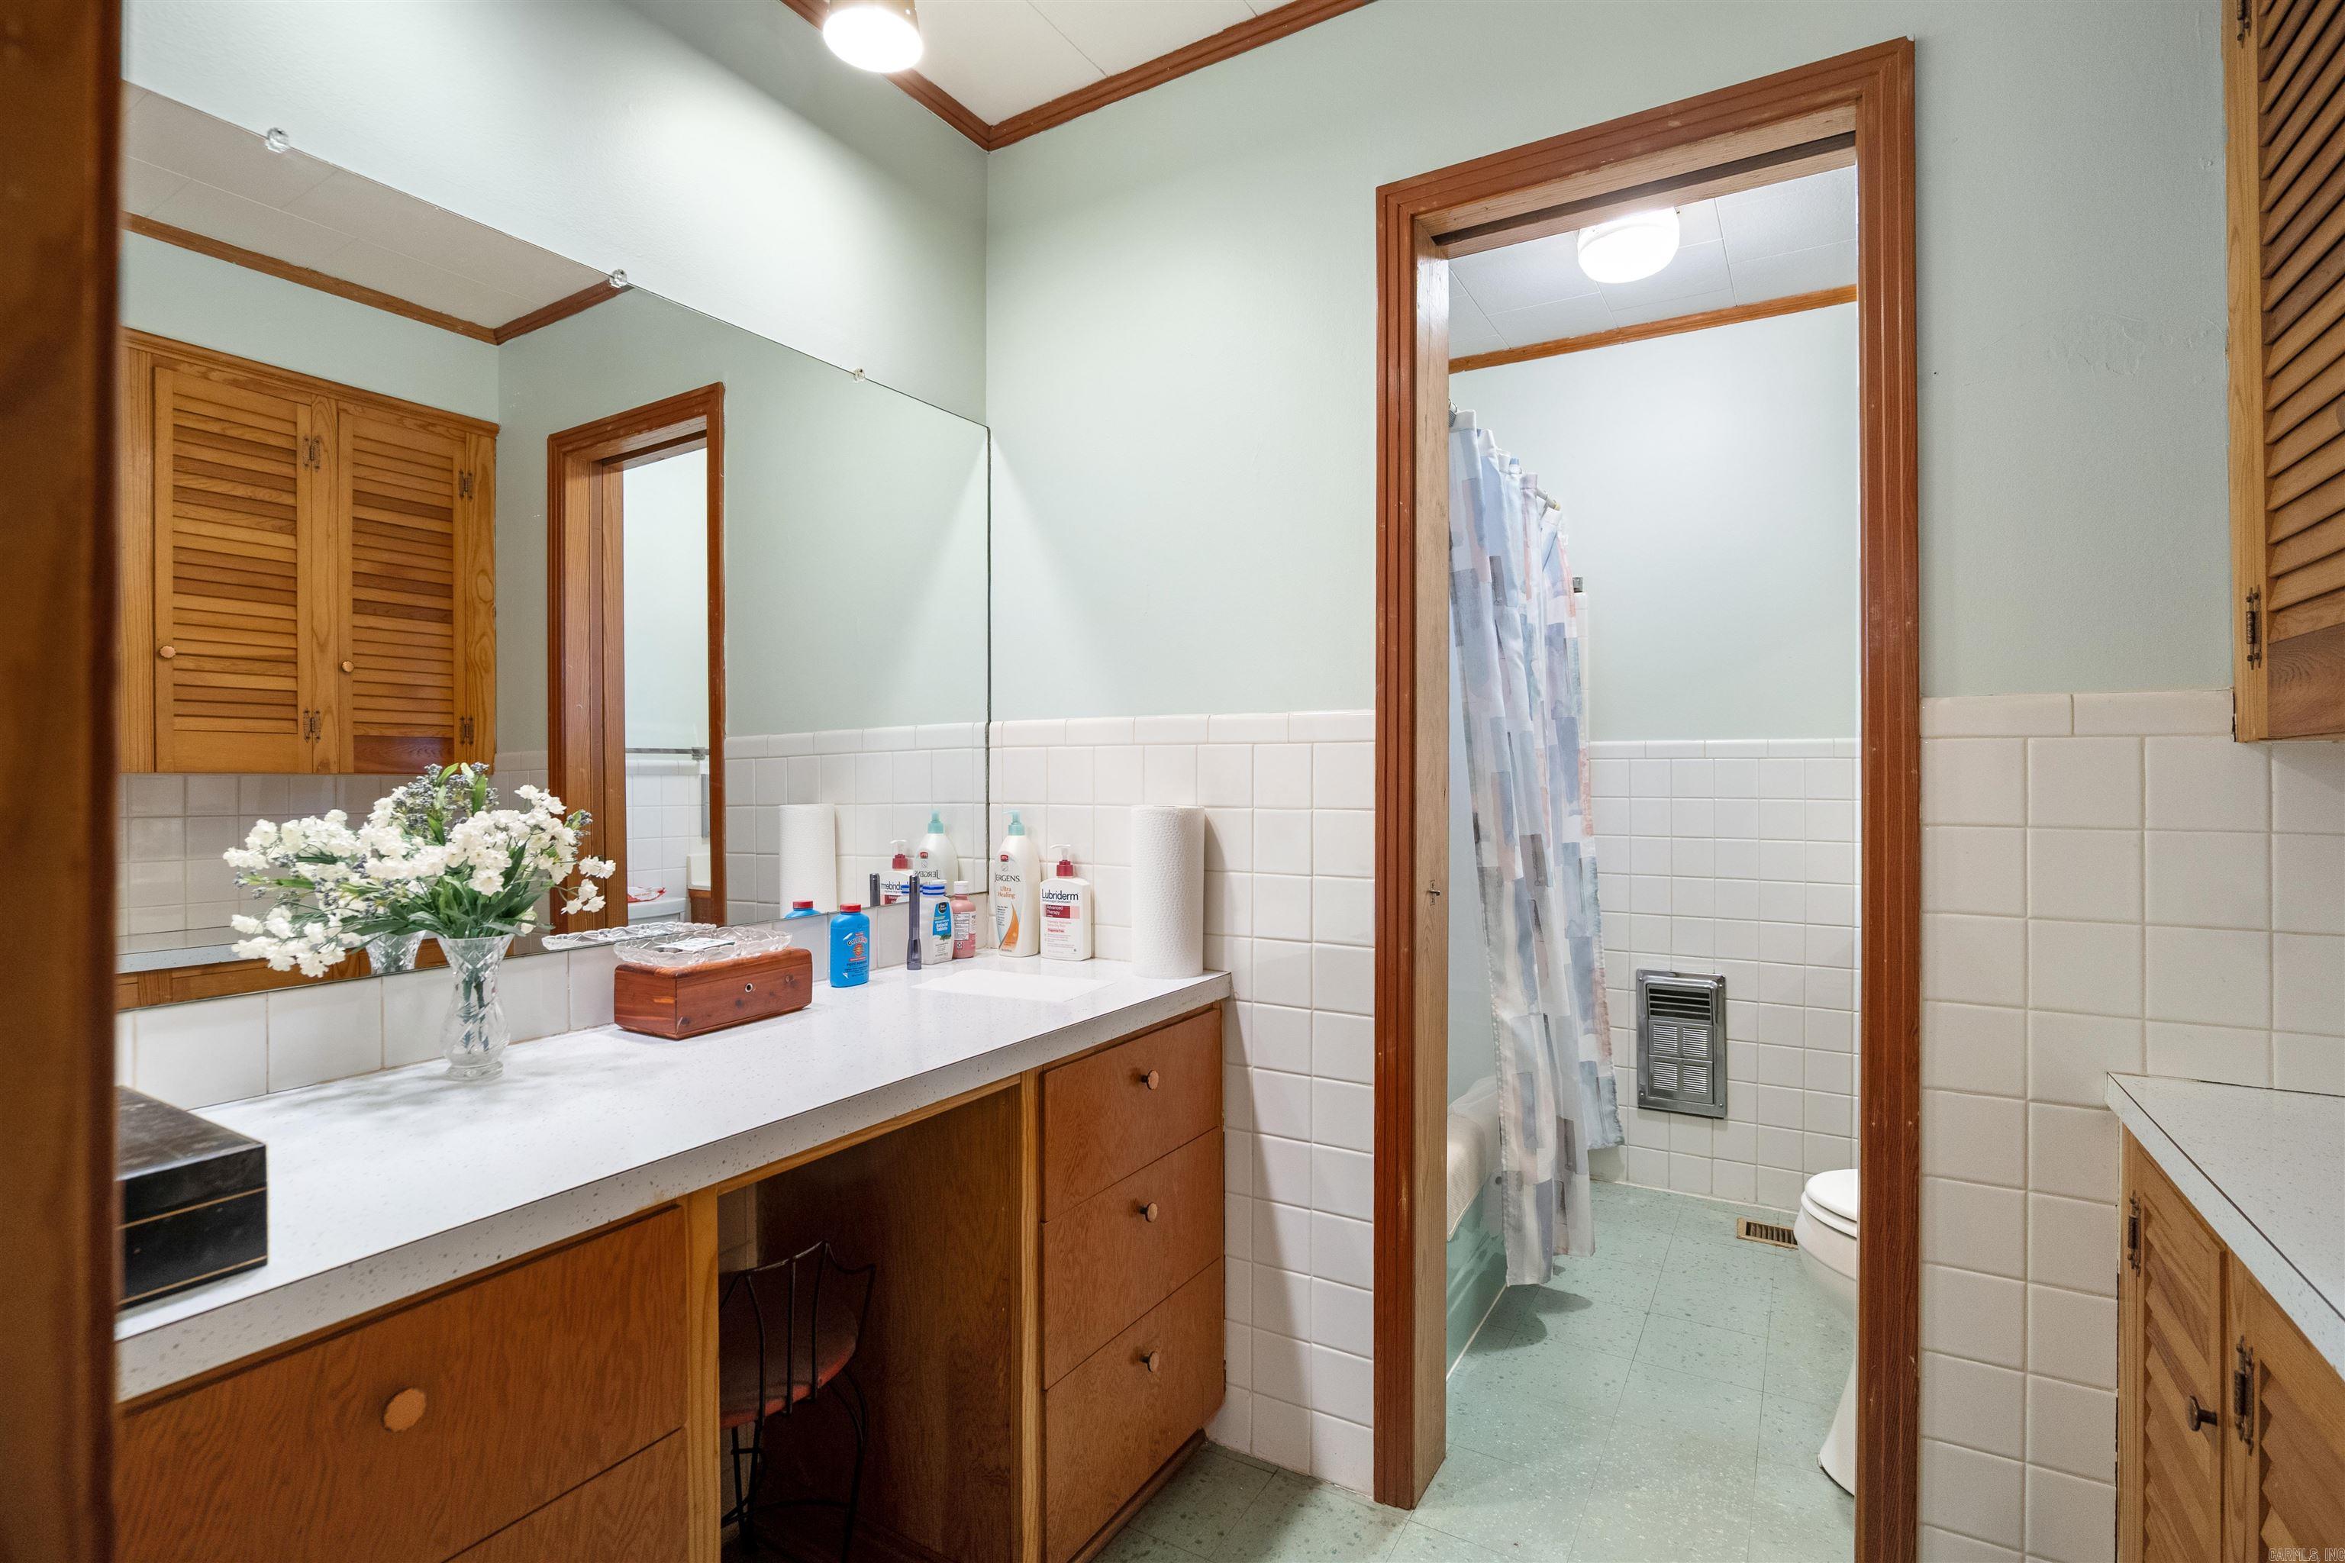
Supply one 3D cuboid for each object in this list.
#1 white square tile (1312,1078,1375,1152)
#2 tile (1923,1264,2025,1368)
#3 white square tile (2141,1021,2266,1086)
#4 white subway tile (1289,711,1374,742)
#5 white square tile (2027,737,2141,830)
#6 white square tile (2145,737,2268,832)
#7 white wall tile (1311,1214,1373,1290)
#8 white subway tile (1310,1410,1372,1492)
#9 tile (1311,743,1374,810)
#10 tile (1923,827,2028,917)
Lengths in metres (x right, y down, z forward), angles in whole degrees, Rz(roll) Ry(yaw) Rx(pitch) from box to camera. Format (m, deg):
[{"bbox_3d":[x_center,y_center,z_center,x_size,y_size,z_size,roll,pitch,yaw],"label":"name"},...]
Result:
[{"bbox_3d":[0.285,0.551,1.723,0.108,0.110,0.009,0,0,29],"label":"white square tile"},{"bbox_3d":[0.997,0.665,1.301,0.106,0.108,0.010,0,0,29],"label":"tile"},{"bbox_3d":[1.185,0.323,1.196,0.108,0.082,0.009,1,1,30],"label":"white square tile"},{"bbox_3d":[0.265,-0.091,1.735,0.149,0.051,0.010,0,0,29],"label":"white subway tile"},{"bbox_3d":[1.105,0.002,1.264,0.108,0.110,0.009,0,0,29],"label":"white square tile"},{"bbox_3d":[1.183,0.003,1.195,0.108,0.108,0.009,1,1,30],"label":"white square tile"},{"bbox_3d":[0.285,0.775,1.723,0.108,0.110,0.009,0,0,29],"label":"white wall tile"},{"bbox_3d":[0.282,1.106,1.722,0.106,0.105,0.010,0,0,29],"label":"white subway tile"},{"bbox_3d":[0.282,-0.009,1.702,0.106,0.108,0.010,0,0,29],"label":"tile"},{"bbox_3d":[1.012,0.114,1.317,0.105,0.110,0.010,0,0,29],"label":"tile"}]

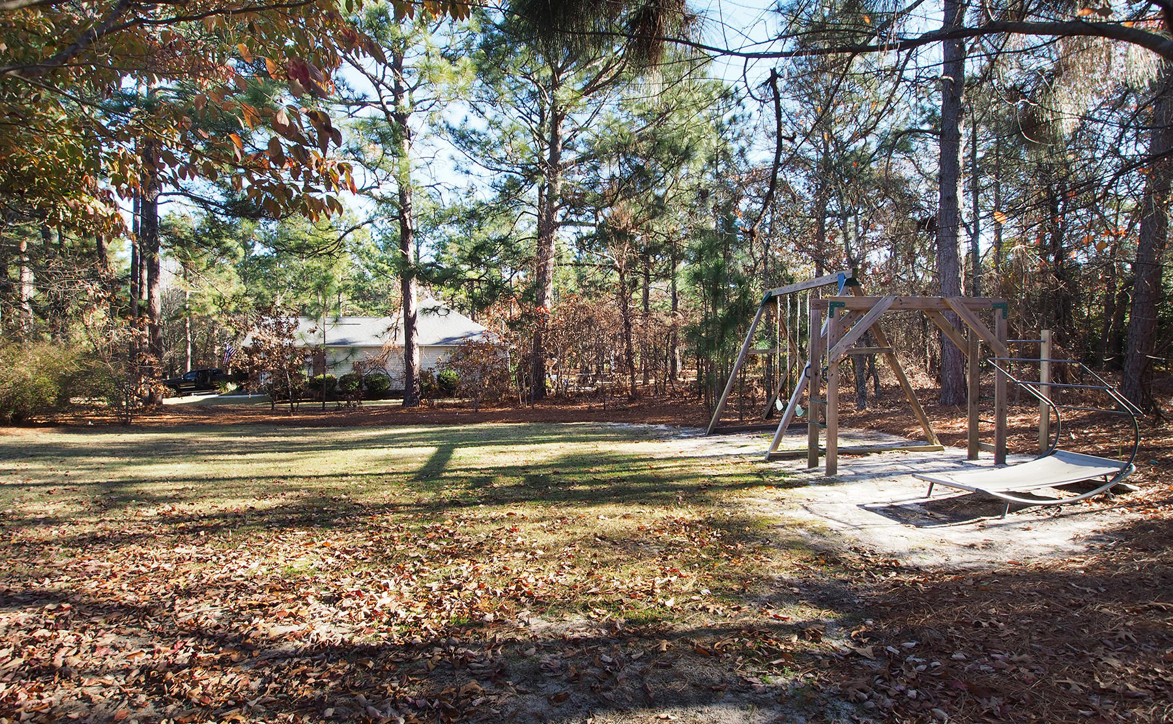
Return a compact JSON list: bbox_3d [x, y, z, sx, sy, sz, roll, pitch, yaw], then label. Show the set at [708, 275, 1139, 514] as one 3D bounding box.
[{"bbox_3d":[4.300,0.024,8.851,3.800,2.600,5.700,0,1,-10],"label":"set"}]

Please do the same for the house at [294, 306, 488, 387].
[{"bbox_3d":[-12.300,-1.359,41.985,15.300,6.000,12.000,0,1,0],"label":"house"}]

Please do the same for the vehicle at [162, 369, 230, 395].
[{"bbox_3d":[-28.046,1.457,44.500,5.500,1.850,1.950,0,1,-26],"label":"vehicle"}]

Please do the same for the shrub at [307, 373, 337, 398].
[{"bbox_3d":[-15.197,1.341,35.000,1.650,1.400,1.500,0,1,0],"label":"shrub"}]

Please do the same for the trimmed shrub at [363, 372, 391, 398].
[{"bbox_3d":[-12.015,1.304,35.000,1.500,1.400,1.450,0,1,0],"label":"trimmed shrub"}]

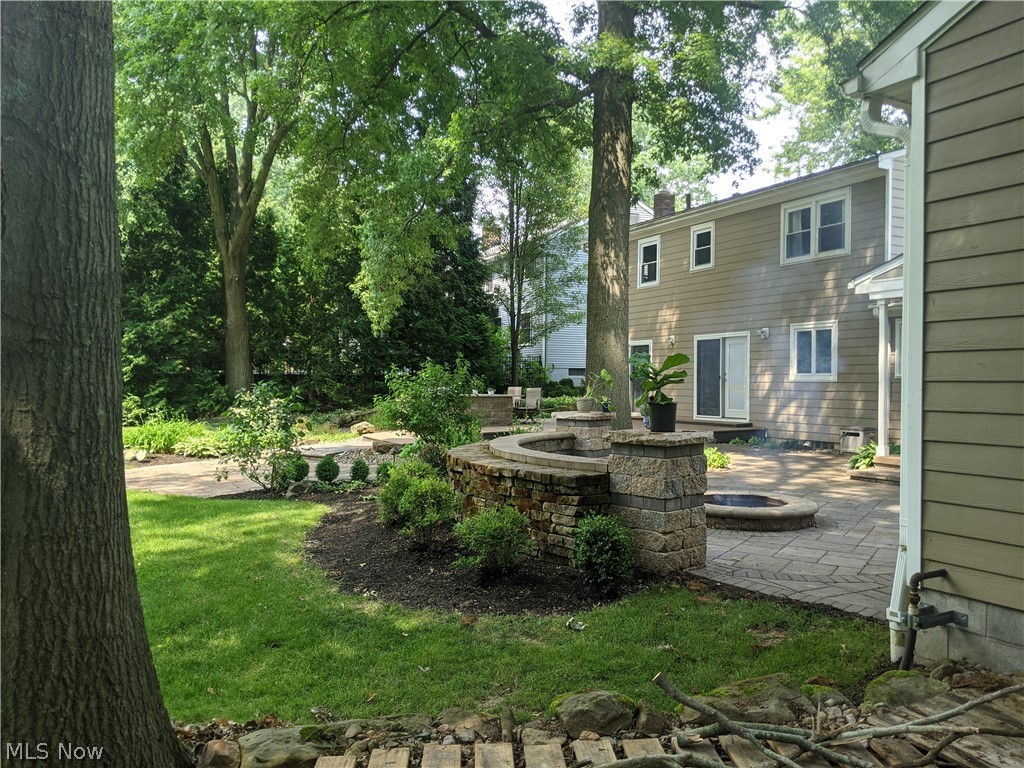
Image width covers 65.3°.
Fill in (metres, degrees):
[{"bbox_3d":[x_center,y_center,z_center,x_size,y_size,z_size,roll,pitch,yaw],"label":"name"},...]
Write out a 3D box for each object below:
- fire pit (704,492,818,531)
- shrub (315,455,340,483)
[{"bbox_3d":[2.313,1.295,8.201,1.560,0.200,1.560,1,0,0],"label":"fire pit"},{"bbox_3d":[-2.603,1.206,11.300,0.360,0.410,0.360,1,0,0],"label":"shrub"}]

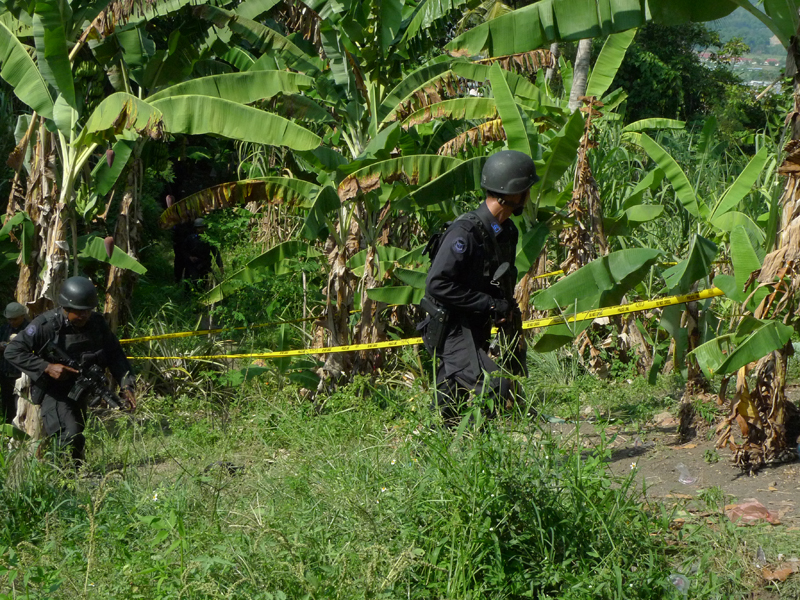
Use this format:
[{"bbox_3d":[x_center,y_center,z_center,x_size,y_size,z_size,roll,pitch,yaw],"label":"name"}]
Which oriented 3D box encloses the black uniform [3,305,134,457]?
[{"bbox_3d":[-2.164,0.617,8.600,0.760,1.150,0.500,-3,8,-25],"label":"black uniform"}]

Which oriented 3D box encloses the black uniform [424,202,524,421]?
[{"bbox_3d":[0.377,0.114,6.670,0.520,1.250,0.580,2,7,13],"label":"black uniform"}]

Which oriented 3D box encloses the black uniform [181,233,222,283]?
[{"bbox_3d":[-2.938,-0.407,19.500,0.600,1.300,0.450,-4,8,-30],"label":"black uniform"}]

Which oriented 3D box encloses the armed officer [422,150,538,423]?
[{"bbox_3d":[0.406,0.013,6.650,0.600,1.550,0.620,2,7,13],"label":"armed officer"}]

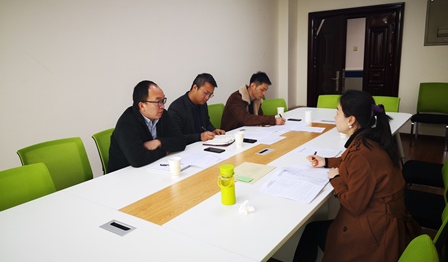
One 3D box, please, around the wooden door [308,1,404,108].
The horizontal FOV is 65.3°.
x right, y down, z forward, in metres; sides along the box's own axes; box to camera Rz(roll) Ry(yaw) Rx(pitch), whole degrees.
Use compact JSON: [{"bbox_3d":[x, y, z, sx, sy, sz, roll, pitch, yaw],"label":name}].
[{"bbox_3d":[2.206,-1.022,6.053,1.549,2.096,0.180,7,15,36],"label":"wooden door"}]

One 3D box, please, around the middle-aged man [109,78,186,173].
[{"bbox_3d":[-0.559,0.269,2.620,0.740,1.284,0.580,7,15,36],"label":"middle-aged man"}]

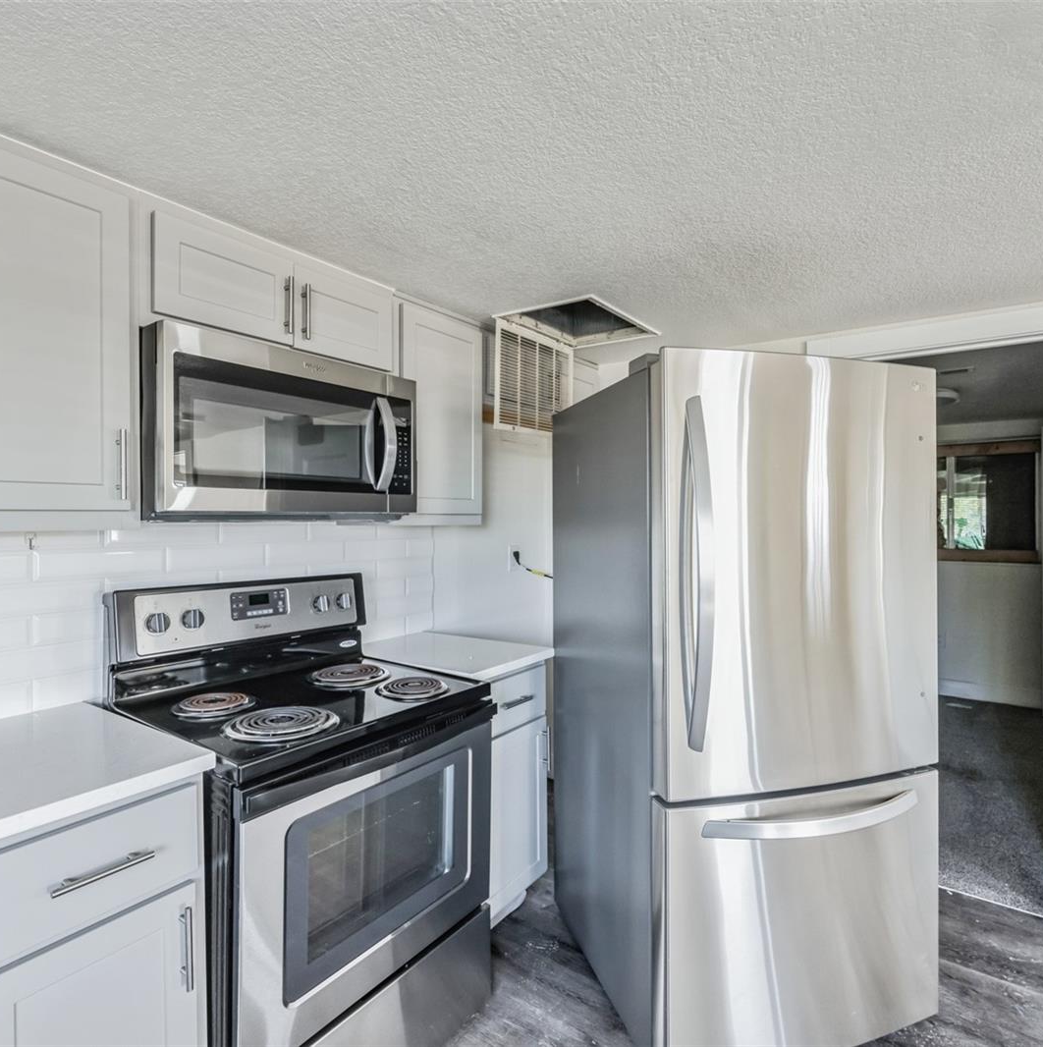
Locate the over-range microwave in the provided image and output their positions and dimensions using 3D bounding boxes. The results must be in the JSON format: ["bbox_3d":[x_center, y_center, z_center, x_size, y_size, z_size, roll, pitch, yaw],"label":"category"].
[{"bbox_3d":[-0.720,-0.224,1.741,0.415,0.435,0.760,-1,0,35],"label":"over-range microwave"}]

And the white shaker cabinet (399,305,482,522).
[{"bbox_3d":[-0.405,-0.368,2.260,0.328,0.750,0.445,-1,0,35],"label":"white shaker cabinet"}]

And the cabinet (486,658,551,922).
[{"bbox_3d":[-0.280,0.902,2.156,0.630,0.857,0.403,-1,0,35],"label":"cabinet"}]

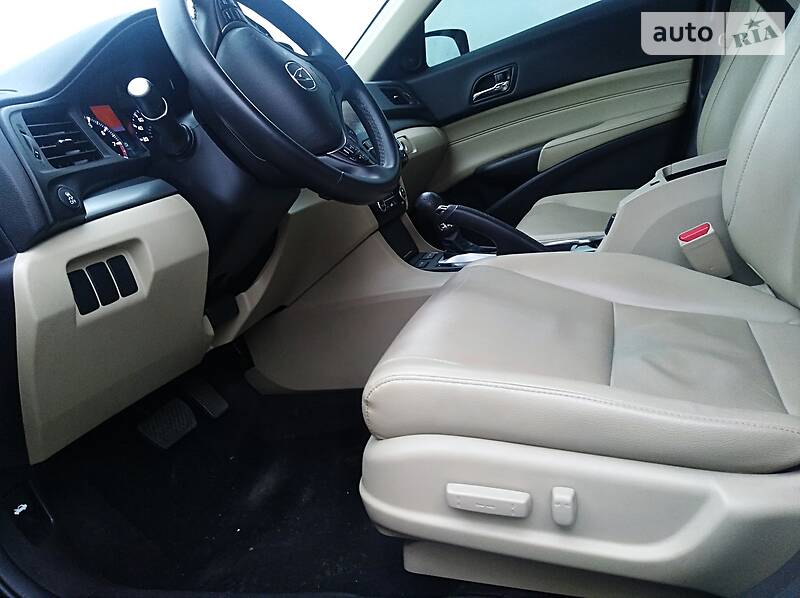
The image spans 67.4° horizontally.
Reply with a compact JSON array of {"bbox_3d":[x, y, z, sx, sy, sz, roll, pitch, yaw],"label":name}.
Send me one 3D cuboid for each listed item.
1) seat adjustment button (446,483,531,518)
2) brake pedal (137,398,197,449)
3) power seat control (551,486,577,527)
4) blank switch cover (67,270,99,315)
[{"bbox_3d":[0.080,0.181,0.540,0.074,0.018,0.015,0,19,23],"label":"seat adjustment button"},{"bbox_3d":[-0.419,0.224,1.080,0.020,0.062,0.102,-47,-3,29],"label":"brake pedal"},{"bbox_3d":[0.141,0.177,0.513,0.019,0.030,0.014,0,19,23],"label":"power seat control"},{"bbox_3d":[-0.317,-0.006,0.600,0.011,0.041,0.021,-6,16,25],"label":"blank switch cover"}]

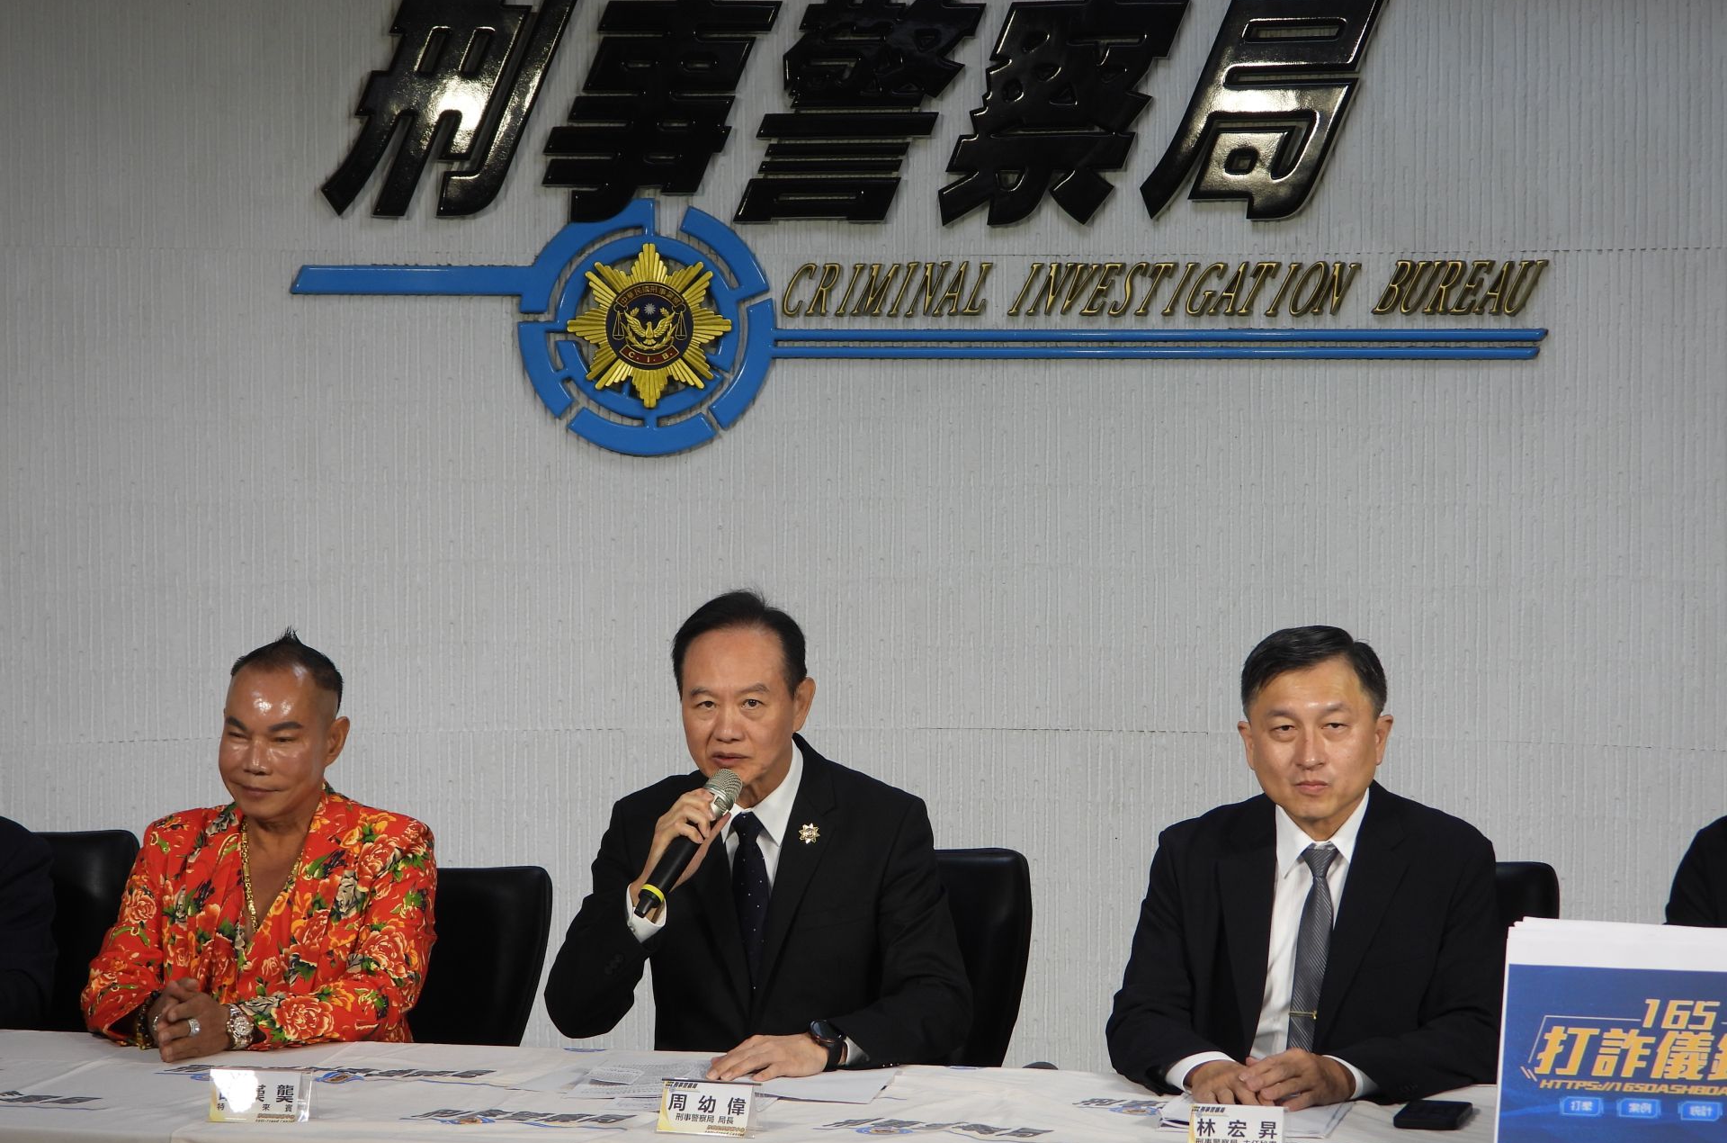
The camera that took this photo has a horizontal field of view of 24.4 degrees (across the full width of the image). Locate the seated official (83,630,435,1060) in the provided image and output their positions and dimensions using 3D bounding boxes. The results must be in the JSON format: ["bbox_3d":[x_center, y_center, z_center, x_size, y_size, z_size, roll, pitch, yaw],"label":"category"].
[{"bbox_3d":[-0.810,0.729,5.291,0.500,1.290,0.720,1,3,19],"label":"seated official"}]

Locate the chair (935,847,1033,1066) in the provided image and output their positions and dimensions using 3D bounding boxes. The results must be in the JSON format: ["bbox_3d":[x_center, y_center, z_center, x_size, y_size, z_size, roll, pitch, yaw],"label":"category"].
[{"bbox_3d":[-0.040,0.883,5.428,0.620,0.970,0.640,1,3,12],"label":"chair"}]

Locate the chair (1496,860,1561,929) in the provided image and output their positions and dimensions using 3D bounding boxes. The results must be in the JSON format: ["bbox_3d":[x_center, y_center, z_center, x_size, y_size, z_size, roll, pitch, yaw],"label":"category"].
[{"bbox_3d":[0.660,0.892,5.228,0.620,0.980,0.640,1,3,12],"label":"chair"}]

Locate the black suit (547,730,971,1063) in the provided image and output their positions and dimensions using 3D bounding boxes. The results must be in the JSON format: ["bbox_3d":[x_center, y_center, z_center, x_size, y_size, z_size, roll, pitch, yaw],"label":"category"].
[{"bbox_3d":[-0.140,0.577,5.223,0.540,0.680,0.440,1,3,13],"label":"black suit"}]

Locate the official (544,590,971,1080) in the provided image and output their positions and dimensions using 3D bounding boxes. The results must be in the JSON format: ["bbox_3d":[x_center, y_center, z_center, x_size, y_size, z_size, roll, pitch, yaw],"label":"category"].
[{"bbox_3d":[-0.150,0.705,5.159,0.550,1.350,0.720,1,3,13],"label":"official"}]

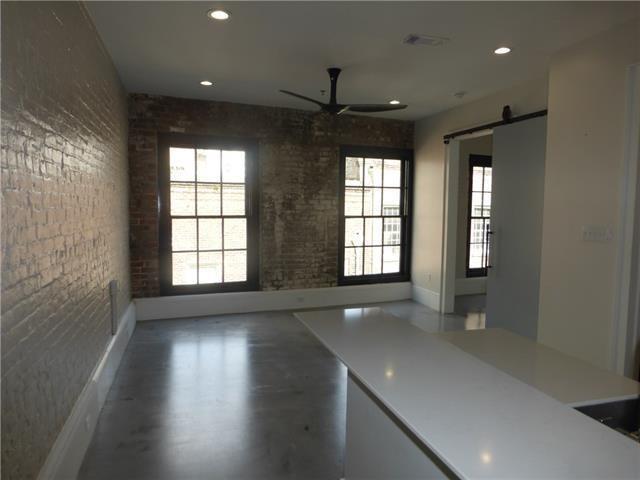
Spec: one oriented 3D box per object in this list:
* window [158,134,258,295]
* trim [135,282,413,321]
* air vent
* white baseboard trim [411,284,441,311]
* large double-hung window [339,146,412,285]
[{"bbox_3d":[-1.383,-0.300,5.606,1.208,1.955,0.120,-1,5,-17],"label":"window"},{"bbox_3d":[-0.450,0.806,5.965,3.766,0.270,0.035,-1,5,-17],"label":"trim"},{"bbox_3d":[0.819,-1.519,3.369,0.315,0.030,0.180,-1,5,-17],"label":"air vent"},{"bbox_3d":[1.478,0.803,6.157,0.030,0.233,0.742,-1,5,-17],"label":"white baseboard trim"},{"bbox_3d":[0.795,-0.331,6.285,1.113,1.915,0.120,-1,5,-17],"label":"large double-hung window"}]

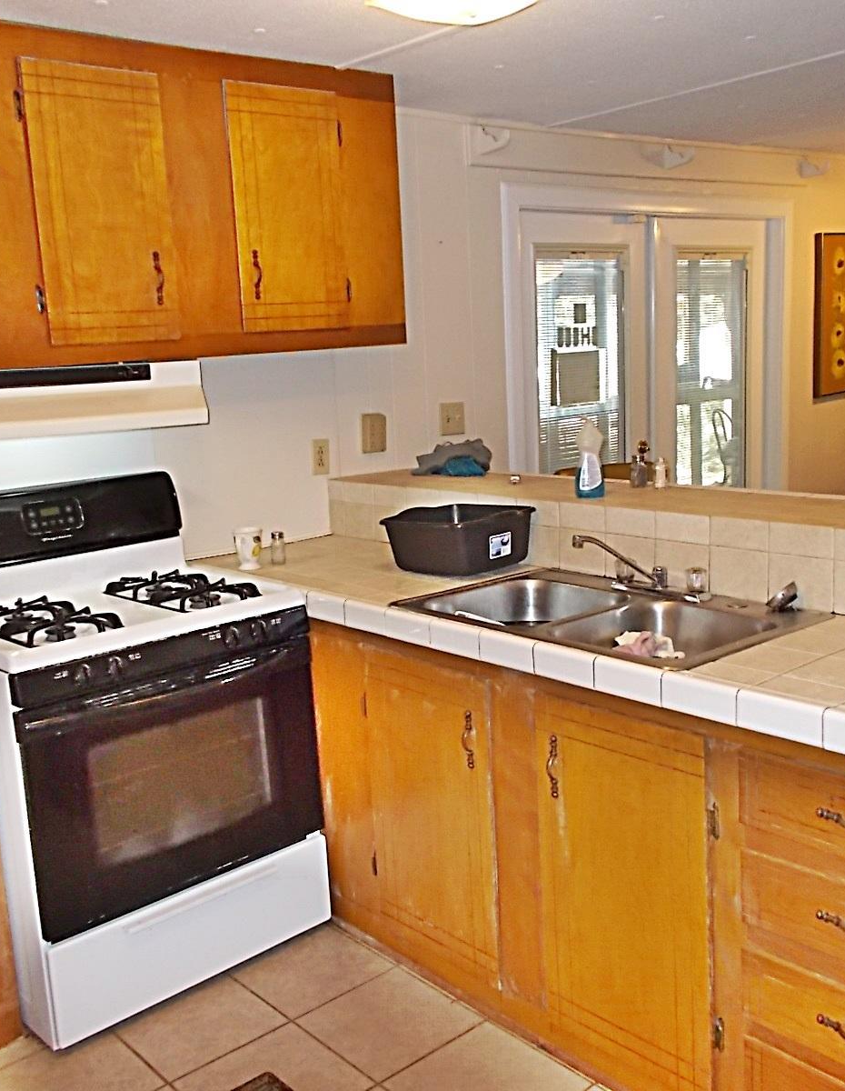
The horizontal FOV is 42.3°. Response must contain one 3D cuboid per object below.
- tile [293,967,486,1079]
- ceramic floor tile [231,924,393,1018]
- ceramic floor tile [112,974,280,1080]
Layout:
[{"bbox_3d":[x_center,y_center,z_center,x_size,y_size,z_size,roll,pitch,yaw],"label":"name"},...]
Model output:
[{"bbox_3d":[-0.075,1.087,2.492,0.306,0.010,0.306,-12,13,-39],"label":"tile"},{"bbox_3d":[-0.280,1.056,2.729,0.306,0.010,0.306,-12,13,-39],"label":"ceramic floor tile"},{"bbox_3d":[-0.519,1.106,2.535,0.306,0.010,0.306,-12,13,-39],"label":"ceramic floor tile"}]

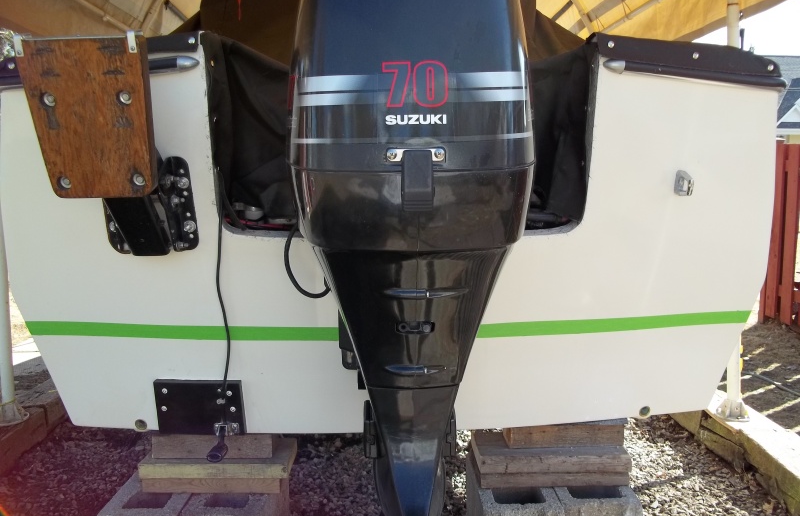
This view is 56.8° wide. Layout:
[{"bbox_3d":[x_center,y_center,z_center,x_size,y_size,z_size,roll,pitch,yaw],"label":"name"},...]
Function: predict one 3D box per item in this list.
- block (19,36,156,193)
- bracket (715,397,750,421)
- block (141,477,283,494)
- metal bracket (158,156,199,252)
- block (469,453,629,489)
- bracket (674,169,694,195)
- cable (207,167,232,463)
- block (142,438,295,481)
[{"bbox_3d":[-0.649,-0.295,1.551,0.250,0.330,0.045,-1,18,0],"label":"block"},{"bbox_3d":[1.387,0.627,3.080,0.105,0.082,0.105,-1,4,0],"label":"bracket"},{"bbox_3d":[-0.501,0.598,2.081,0.367,0.038,0.235,-1,4,0],"label":"block"},{"bbox_3d":[-0.533,-0.126,1.786,0.050,0.228,0.075,1,17,7],"label":"metal bracket"},{"bbox_3d":[0.406,0.582,2.076,0.391,0.038,0.235,-1,4,-2],"label":"block"},{"bbox_3d":[0.699,-0.181,1.816,0.038,0.058,0.030,-4,17,-8],"label":"bracket"},{"bbox_3d":[-0.458,0.141,1.875,0.055,0.760,0.060,2,11,0],"label":"cable"},{"bbox_3d":[-0.495,0.559,2.081,0.395,0.038,0.235,-1,4,0],"label":"block"}]

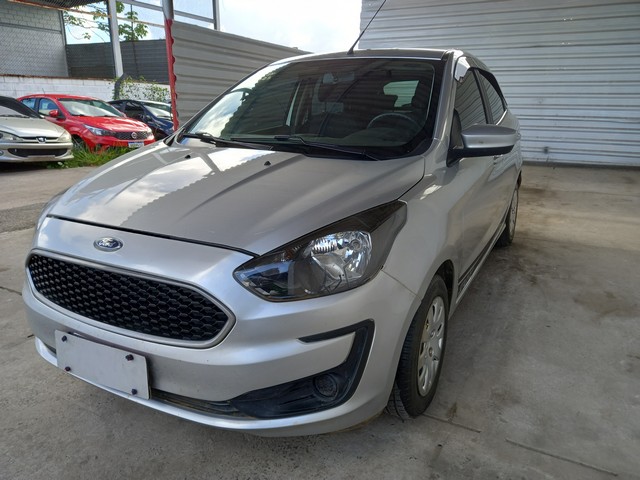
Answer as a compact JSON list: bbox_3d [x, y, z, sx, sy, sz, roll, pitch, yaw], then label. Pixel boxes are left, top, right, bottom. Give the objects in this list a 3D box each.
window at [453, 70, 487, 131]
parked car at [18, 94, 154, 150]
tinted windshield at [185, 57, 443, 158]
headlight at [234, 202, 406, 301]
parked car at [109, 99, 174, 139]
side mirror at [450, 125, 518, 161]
[{"bbox_3d":[0.710,-0.699,2.256,0.060,0.380,0.880,-13,8,31],"label":"window"},{"bbox_3d":[-5.605,-2.619,10.818,4.000,1.500,1.730,10,19,30],"label":"parked car"},{"bbox_3d":[-0.043,-0.685,2.261,1.340,0.112,0.921,9,50,27],"label":"tinted windshield"},{"bbox_3d":[0.032,0.025,1.333,0.350,0.210,0.480,9,19,27],"label":"headlight"},{"bbox_3d":[-5.070,-3.470,14.050,4.050,1.480,1.710,9,18,26],"label":"parked car"},{"bbox_3d":[0.684,-0.398,1.944,0.250,0.170,0.180,9,19,27],"label":"side mirror"}]

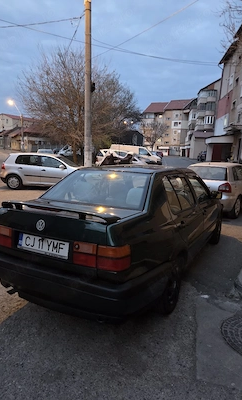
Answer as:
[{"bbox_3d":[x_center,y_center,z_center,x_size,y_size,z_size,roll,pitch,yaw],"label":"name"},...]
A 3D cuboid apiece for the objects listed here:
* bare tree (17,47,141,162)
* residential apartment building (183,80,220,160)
[{"bbox_3d":[-3.968,-8.916,24.815,11.800,11.400,11.000,1,10,0],"label":"bare tree"},{"bbox_3d":[21.597,-16.364,58.021,11.000,15.500,24.000,1,10,3],"label":"residential apartment building"}]

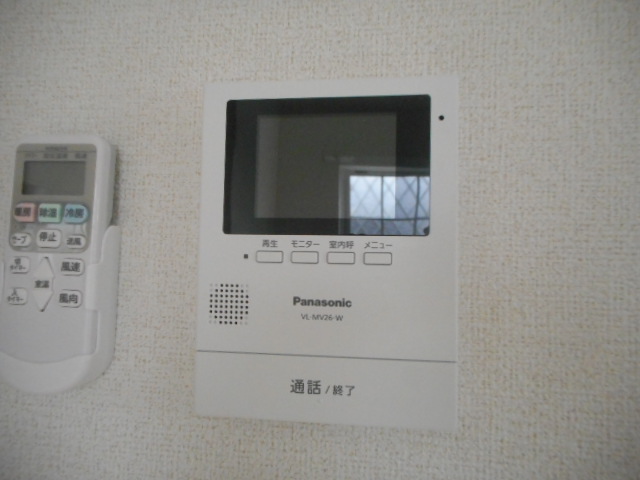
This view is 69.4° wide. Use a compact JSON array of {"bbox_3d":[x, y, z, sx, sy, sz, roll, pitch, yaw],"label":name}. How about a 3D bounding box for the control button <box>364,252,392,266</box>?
[{"bbox_3d":[0.029,0.009,0.231,0.014,0.006,0.003,1,-3,7],"label":"control button"}]

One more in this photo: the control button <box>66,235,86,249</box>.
[{"bbox_3d":[-0.129,0.001,0.245,0.012,0.007,0.003,2,-2,7],"label":"control button"}]

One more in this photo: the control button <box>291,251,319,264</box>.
[{"bbox_3d":[-0.007,0.009,0.235,0.014,0.006,0.003,1,-3,7],"label":"control button"}]

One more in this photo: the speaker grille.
[{"bbox_3d":[-0.046,0.033,0.236,0.021,0.021,0.002,1,-2,7],"label":"speaker grille"}]

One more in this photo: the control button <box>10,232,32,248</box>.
[{"bbox_3d":[-0.161,0.000,0.249,0.013,0.007,0.003,2,-2,7],"label":"control button"}]

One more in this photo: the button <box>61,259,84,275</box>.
[{"bbox_3d":[-0.134,0.015,0.249,0.014,0.010,0.003,1,-3,7],"label":"button"}]

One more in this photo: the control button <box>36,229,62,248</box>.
[{"bbox_3d":[-0.144,-0.001,0.247,0.015,0.010,0.003,2,-2,7],"label":"control button"}]

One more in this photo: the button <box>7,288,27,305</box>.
[{"bbox_3d":[-0.165,0.031,0.253,0.012,0.010,0.003,1,-3,7],"label":"button"}]

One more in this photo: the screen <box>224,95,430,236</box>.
[{"bbox_3d":[0.003,-0.038,0.238,0.105,0.071,0.006,1,-3,7],"label":"screen"}]

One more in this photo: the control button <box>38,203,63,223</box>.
[{"bbox_3d":[-0.144,-0.014,0.247,0.013,0.011,0.003,2,-2,7],"label":"control button"}]

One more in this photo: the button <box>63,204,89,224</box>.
[{"bbox_3d":[-0.129,-0.014,0.245,0.014,0.010,0.003,2,-2,7],"label":"button"}]

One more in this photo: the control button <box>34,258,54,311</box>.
[{"bbox_3d":[-0.150,0.024,0.251,0.013,0.030,0.003,1,-3,7],"label":"control button"}]

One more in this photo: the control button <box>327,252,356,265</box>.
[{"bbox_3d":[0.011,0.009,0.233,0.014,0.006,0.003,1,-3,7],"label":"control button"}]

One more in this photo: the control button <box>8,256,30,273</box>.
[{"bbox_3d":[-0.161,0.013,0.248,0.013,0.009,0.003,2,-2,7],"label":"control button"}]

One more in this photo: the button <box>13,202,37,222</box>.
[{"bbox_3d":[-0.159,-0.015,0.249,0.013,0.011,0.003,2,-2,7],"label":"button"}]

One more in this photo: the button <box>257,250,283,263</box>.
[{"bbox_3d":[-0.025,0.009,0.235,0.014,0.006,0.002,1,-2,7],"label":"button"}]

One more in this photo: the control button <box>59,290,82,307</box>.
[{"bbox_3d":[-0.134,0.032,0.249,0.014,0.010,0.003,1,-3,7],"label":"control button"}]

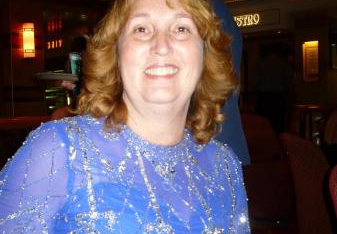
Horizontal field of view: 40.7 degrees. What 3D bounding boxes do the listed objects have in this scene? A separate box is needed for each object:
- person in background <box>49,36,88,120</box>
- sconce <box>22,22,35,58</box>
[{"bbox_3d":[-0.830,0.020,4.300,0.450,1.580,0.500,-1,3,-6],"label":"person in background"},{"bbox_3d":[-1.720,-0.940,5.600,0.090,0.430,0.130,2,4,38],"label":"sconce"}]

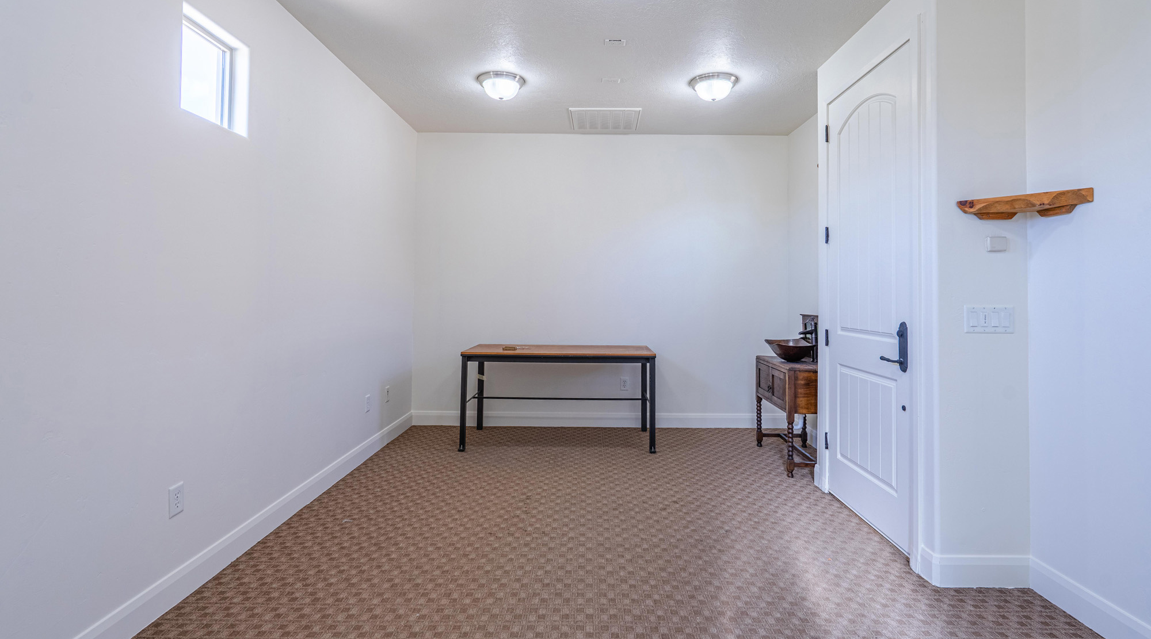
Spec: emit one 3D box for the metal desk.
[{"bbox_3d":[-0.126,0.629,4.299,1.525,0.768,0.667,1,1,1],"label":"metal desk"}]

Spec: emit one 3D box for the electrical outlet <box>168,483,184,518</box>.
[{"bbox_3d":[-1.558,0.708,2.003,0.008,0.117,0.072,1,1,1],"label":"electrical outlet"}]

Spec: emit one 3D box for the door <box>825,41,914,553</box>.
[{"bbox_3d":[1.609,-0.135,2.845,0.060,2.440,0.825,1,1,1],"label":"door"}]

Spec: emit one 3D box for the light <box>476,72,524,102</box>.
[{"bbox_3d":[-0.520,-1.599,3.583,0.338,0.132,0.338,1,1,1],"label":"light"}]

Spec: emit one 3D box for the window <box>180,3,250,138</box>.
[{"bbox_3d":[-1.586,-1.054,2.209,0.100,0.420,0.410,1,1,1],"label":"window"}]

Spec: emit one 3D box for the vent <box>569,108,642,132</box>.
[{"bbox_3d":[0.247,-1.691,4.364,0.578,0.020,0.579,1,1,1],"label":"vent"}]

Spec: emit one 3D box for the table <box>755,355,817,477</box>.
[{"bbox_3d":[1.674,0.684,3.821,0.475,0.745,0.759,1,1,1],"label":"table"}]

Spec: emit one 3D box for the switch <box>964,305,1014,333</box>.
[{"bbox_3d":[1.774,0.001,2.188,0.210,0.118,0.010,1,1,1],"label":"switch"}]

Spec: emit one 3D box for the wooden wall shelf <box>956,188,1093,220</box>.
[{"bbox_3d":[1.857,-0.461,2.120,0.204,0.078,0.413,-1,2,-44],"label":"wooden wall shelf"}]

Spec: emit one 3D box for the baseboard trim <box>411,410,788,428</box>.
[{"bbox_3d":[0.222,0.923,4.739,3.458,0.140,0.016,1,1,1],"label":"baseboard trim"}]

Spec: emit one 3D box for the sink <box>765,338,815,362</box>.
[{"bbox_3d":[1.598,0.242,3.811,0.390,0.145,0.390,1,1,1],"label":"sink"}]

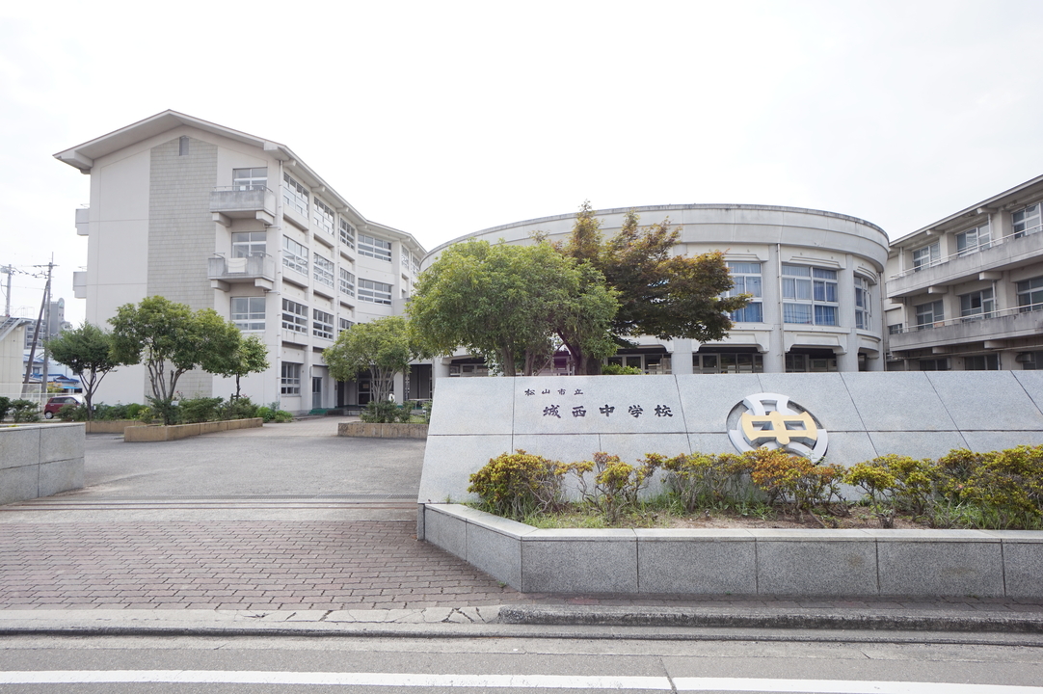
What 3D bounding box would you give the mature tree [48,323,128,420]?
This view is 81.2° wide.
[{"bbox_3d":[-16.802,0.969,23.500,2.850,3.800,2.800,-1,-4,3],"label":"mature tree"}]

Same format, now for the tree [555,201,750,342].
[{"bbox_3d":[2.874,-0.644,14.000,4.794,5.438,4.600,-1,-4,3],"label":"tree"}]

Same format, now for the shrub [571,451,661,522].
[{"bbox_3d":[0.835,1.234,5.350,0.720,0.600,0.620,-1,-4,3],"label":"shrub"}]

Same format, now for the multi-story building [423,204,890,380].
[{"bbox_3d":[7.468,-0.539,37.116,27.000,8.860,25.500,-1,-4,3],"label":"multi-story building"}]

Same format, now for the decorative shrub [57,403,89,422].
[{"bbox_3d":[-17.342,2.552,23.500,1.200,0.750,1.000,-1,-4,3],"label":"decorative shrub"}]

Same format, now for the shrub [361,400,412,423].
[{"bbox_3d":[-4.554,2.140,20.300,1.650,0.750,1.300,-1,-4,3],"label":"shrub"}]

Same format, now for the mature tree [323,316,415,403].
[{"bbox_3d":[-5.427,0.736,21.600,3.200,3.550,3.100,-1,-4,3],"label":"mature tree"}]

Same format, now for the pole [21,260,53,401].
[{"bbox_3d":[-34.186,-0.648,43.000,2.318,10.907,0.900,-1,-4,3],"label":"pole"}]

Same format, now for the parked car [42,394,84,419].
[{"bbox_3d":[-29.005,3.895,39.909,3.400,1.550,1.480,-1,-4,3],"label":"parked car"}]

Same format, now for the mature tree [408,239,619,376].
[{"bbox_3d":[-0.182,-0.171,13.500,4.708,4.430,4.400,-1,-4,3],"label":"mature tree"}]

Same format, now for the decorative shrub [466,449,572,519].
[{"bbox_3d":[-0.013,1.216,5.400,0.907,0.608,0.800,-1,-4,3],"label":"decorative shrub"}]

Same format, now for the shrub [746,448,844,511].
[{"bbox_3d":[2.458,1.197,5.450,0.830,0.560,0.640,-1,-4,3],"label":"shrub"}]

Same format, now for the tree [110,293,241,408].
[{"bbox_3d":[-10.258,0.399,18.000,3.600,3.850,3.500,-1,-4,3],"label":"tree"}]

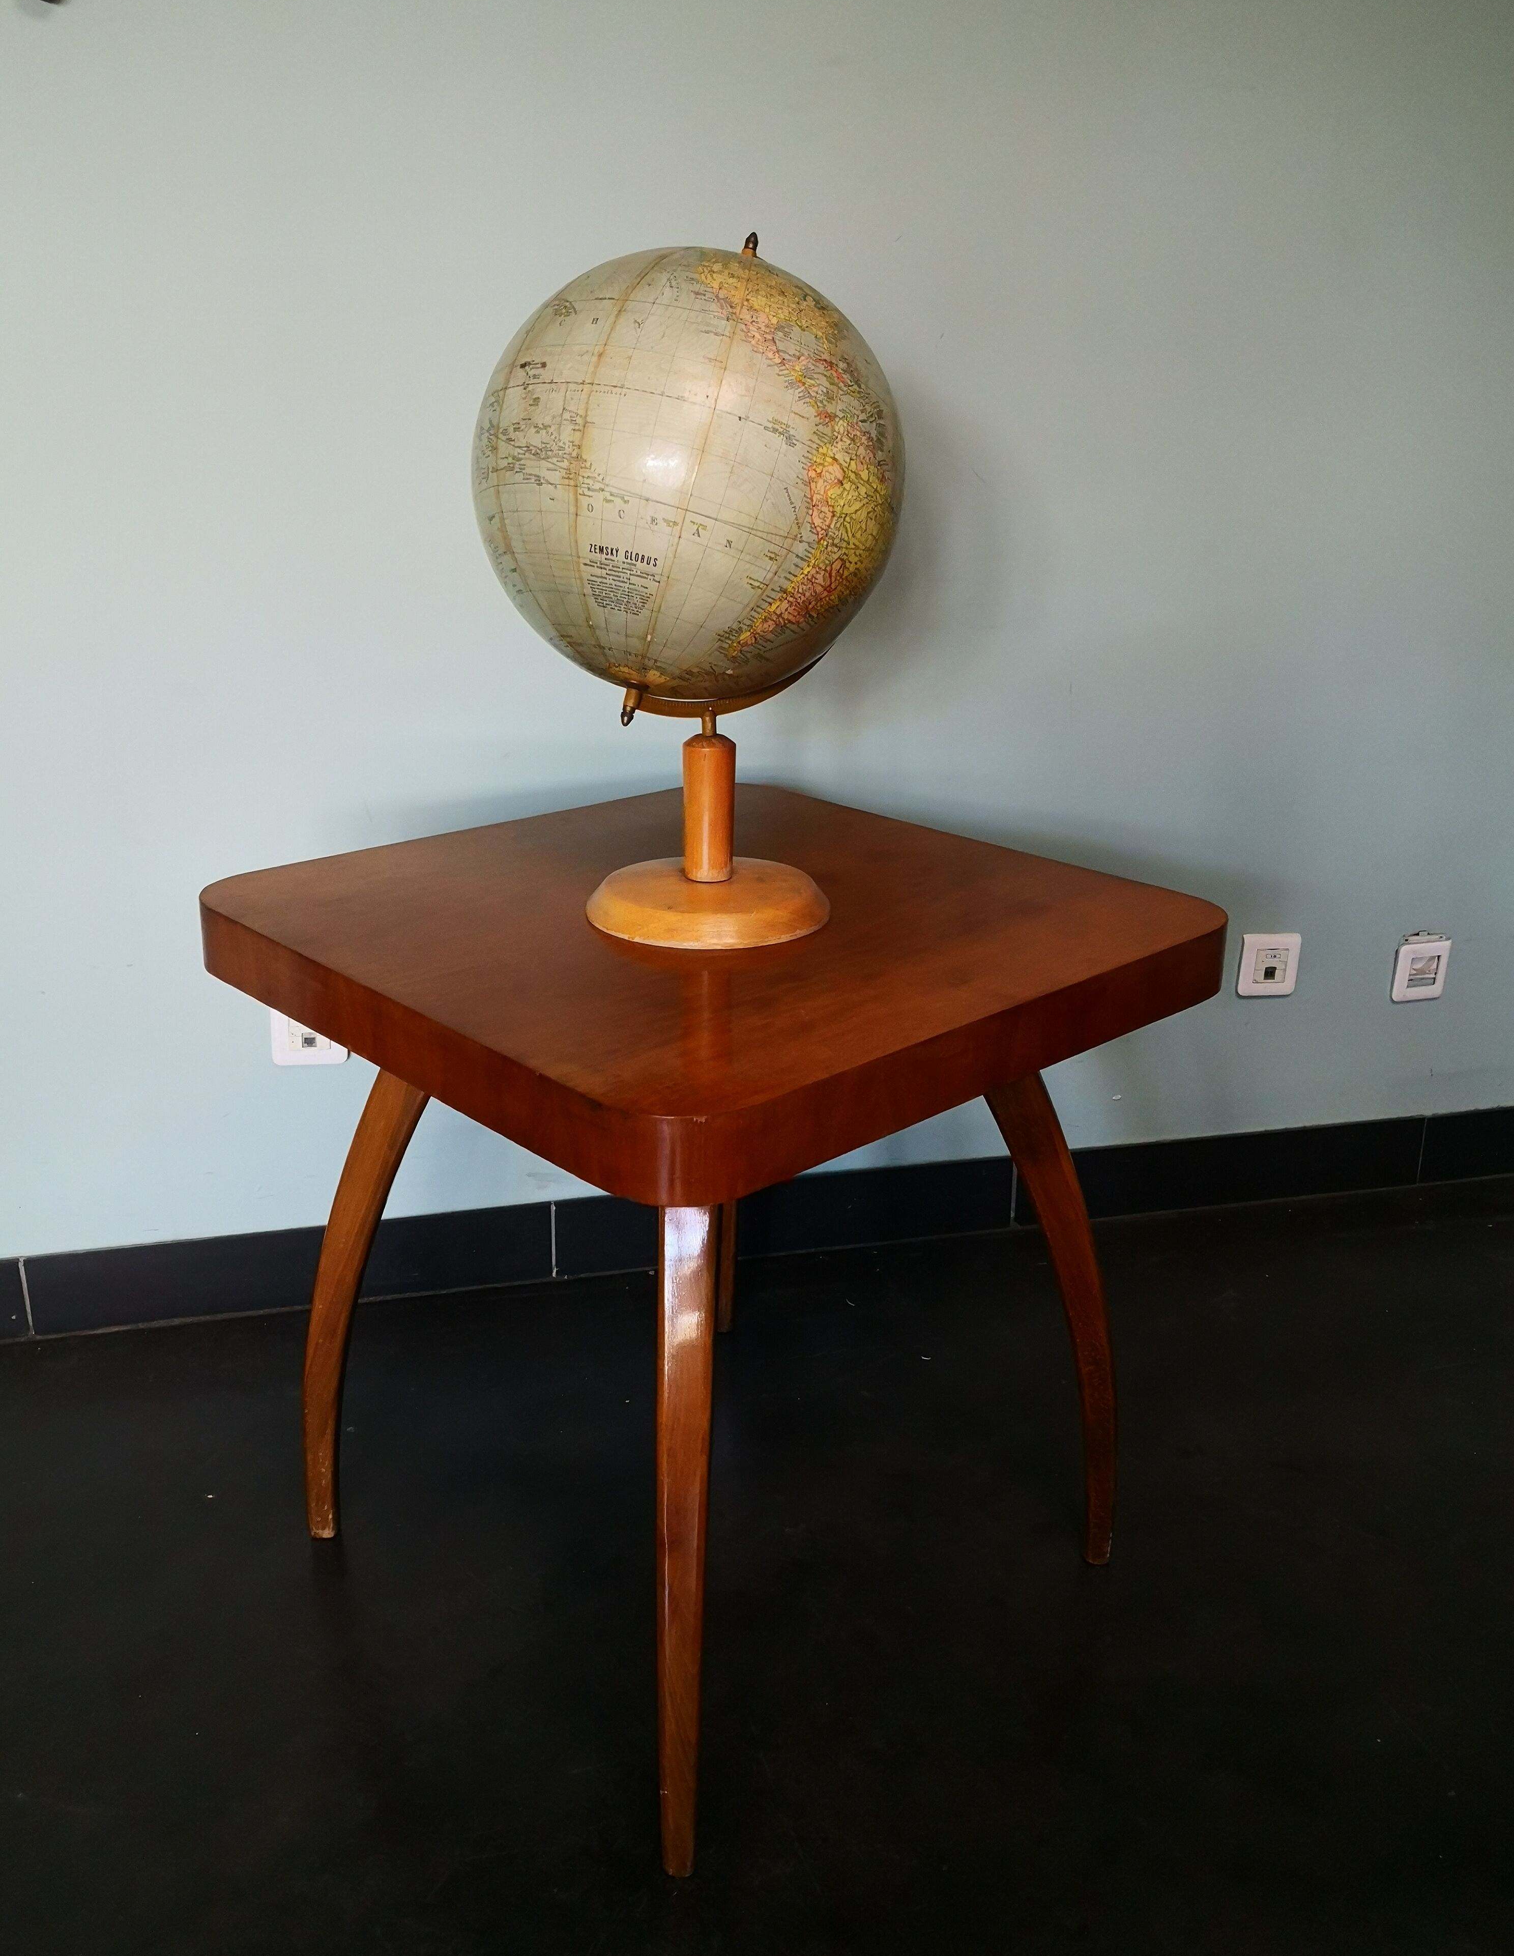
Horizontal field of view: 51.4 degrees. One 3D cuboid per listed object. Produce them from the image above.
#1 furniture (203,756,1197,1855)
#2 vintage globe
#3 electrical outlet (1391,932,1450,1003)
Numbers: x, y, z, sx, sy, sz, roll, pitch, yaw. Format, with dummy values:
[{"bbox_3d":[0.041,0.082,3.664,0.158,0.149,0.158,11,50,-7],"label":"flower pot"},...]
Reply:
[{"bbox_3d":[-0.041,0.236,1.405,0.634,0.640,0.634,-17,27,-40],"label":"furniture"},{"bbox_3d":[-0.050,-0.364,1.158,0.317,0.317,0.317,1,20,0],"label":"vintage globe"},{"bbox_3d":[0.884,-0.015,2.089,0.080,0.096,0.020,-4,20,-13],"label":"electrical outlet"}]

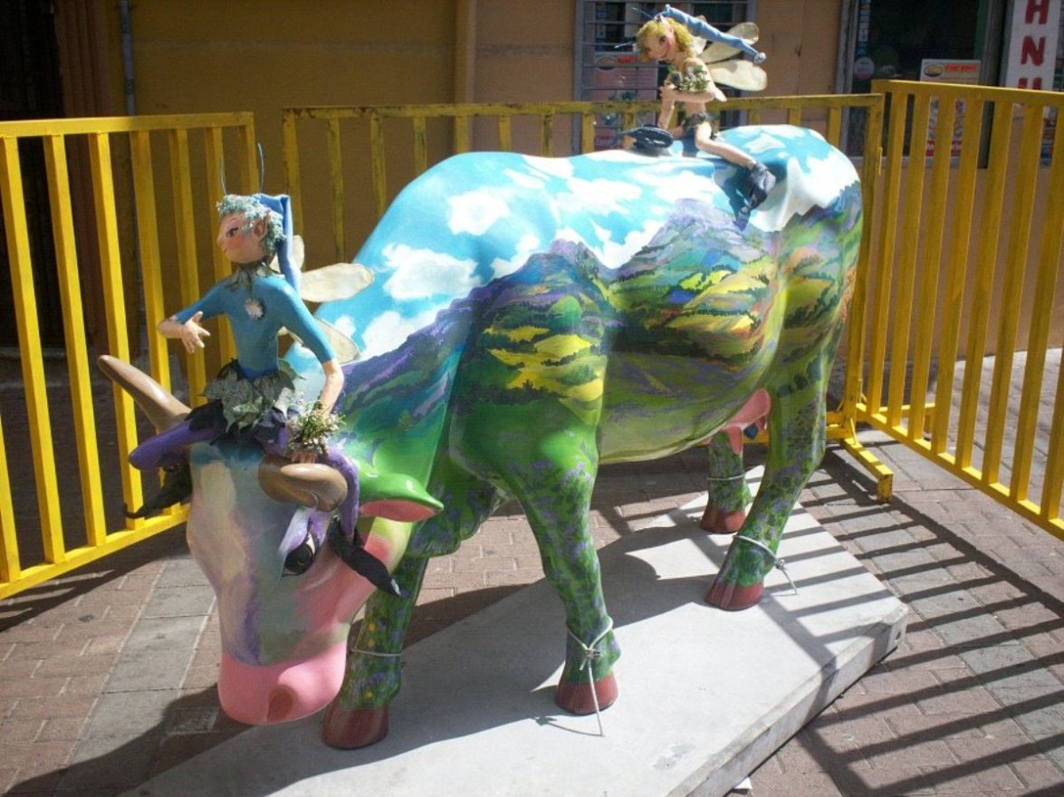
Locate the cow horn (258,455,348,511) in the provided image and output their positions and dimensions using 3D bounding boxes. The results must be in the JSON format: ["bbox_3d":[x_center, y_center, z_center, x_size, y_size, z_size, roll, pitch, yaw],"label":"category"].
[{"bbox_3d":[-0.344,0.129,1.635,0.075,0.070,0.220,-11,9,-32],"label":"cow horn"}]

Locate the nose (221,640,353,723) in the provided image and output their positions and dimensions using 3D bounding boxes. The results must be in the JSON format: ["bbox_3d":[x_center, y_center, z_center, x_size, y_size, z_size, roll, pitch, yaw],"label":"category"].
[{"bbox_3d":[-0.452,0.516,2.010,0.190,0.125,0.190,15,23,40],"label":"nose"}]

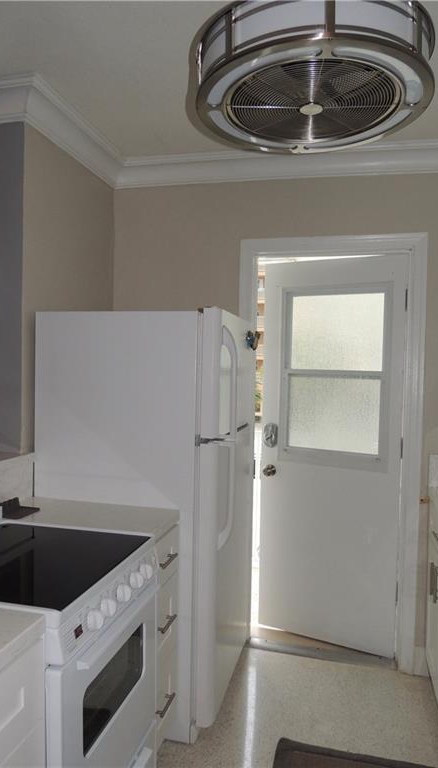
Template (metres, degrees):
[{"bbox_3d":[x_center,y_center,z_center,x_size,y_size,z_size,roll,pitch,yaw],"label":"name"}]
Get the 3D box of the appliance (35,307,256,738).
[{"bbox_3d":[-0.287,0.543,2.453,0.820,1.689,0.696,2,2,14],"label":"appliance"}]

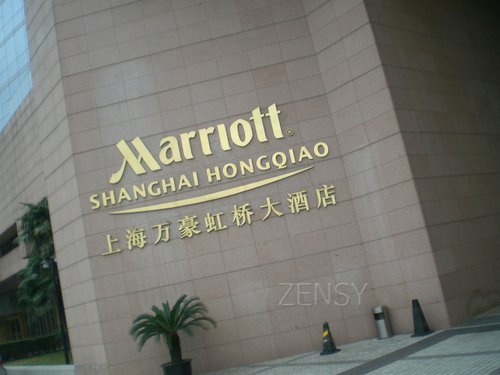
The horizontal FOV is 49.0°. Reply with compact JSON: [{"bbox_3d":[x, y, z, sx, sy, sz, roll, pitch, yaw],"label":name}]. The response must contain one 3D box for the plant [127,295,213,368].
[{"bbox_3d":[-1.659,3.526,12.525,1.920,2.000,1.850,-13,-11,5],"label":"plant"}]

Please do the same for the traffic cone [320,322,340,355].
[{"bbox_3d":[1.823,3.538,12.931,0.380,0.693,0.380,-21,-14,40],"label":"traffic cone"}]

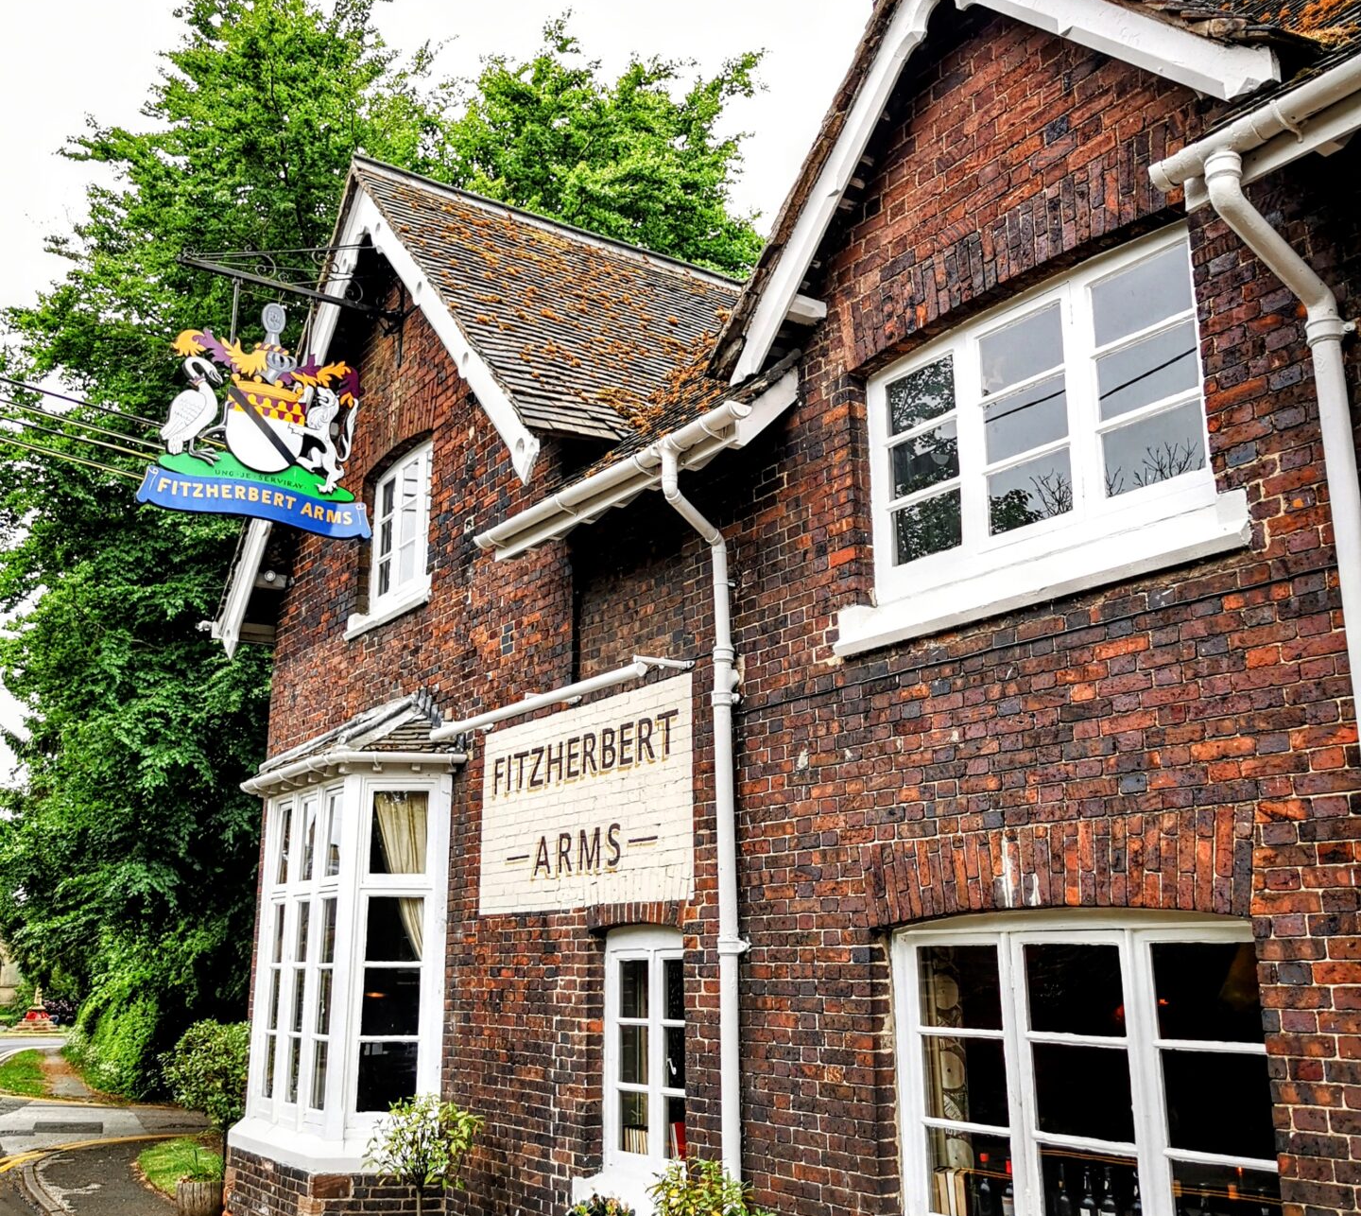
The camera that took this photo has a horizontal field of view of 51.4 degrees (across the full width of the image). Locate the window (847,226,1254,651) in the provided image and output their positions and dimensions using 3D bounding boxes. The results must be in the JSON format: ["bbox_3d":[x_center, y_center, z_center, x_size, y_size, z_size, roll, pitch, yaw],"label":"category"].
[{"bbox_3d":[1.355,-0.622,5.632,0.240,1.330,2.000,9,-17,-34],"label":"window"}]

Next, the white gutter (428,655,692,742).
[{"bbox_3d":[-0.769,0.559,8.069,0.360,0.120,2.480,9,-17,-34],"label":"white gutter"}]

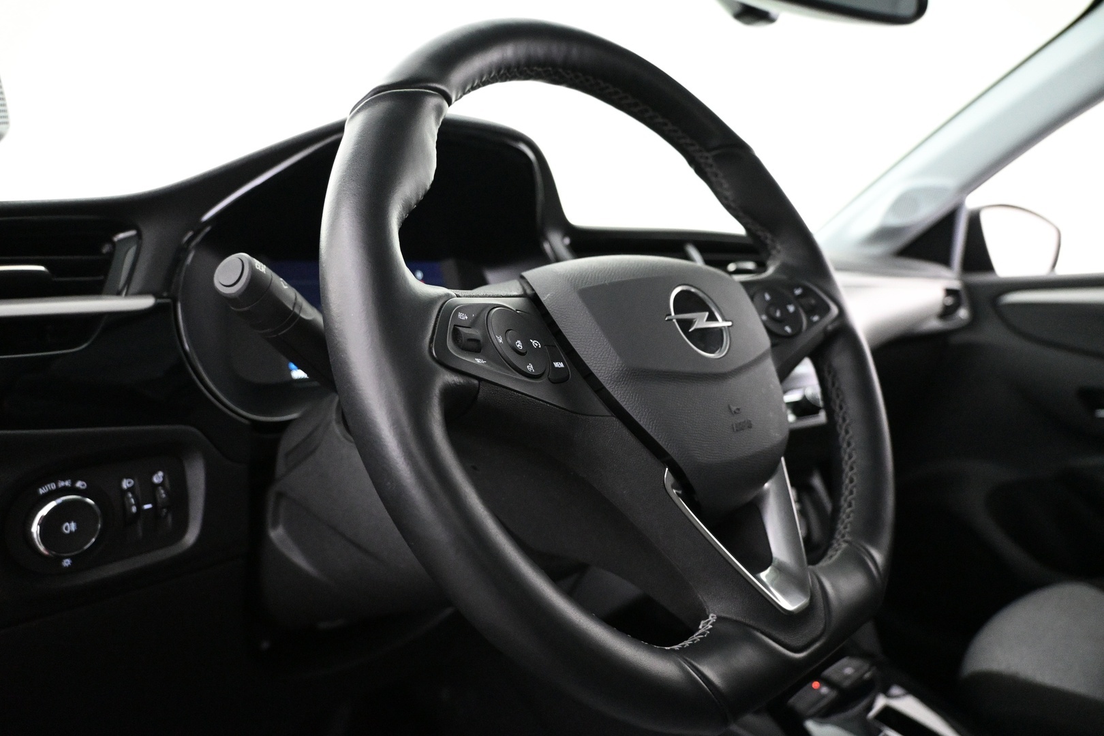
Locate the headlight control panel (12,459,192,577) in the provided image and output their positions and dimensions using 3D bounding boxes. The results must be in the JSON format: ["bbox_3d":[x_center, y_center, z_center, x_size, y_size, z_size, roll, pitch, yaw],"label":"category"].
[{"bbox_3d":[-0.234,0.079,0.406,0.026,0.058,0.090,4,10,36],"label":"headlight control panel"}]

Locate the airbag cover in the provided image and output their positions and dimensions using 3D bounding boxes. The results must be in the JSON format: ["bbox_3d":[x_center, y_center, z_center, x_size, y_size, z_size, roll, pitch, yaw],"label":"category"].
[{"bbox_3d":[0.070,0.001,0.384,0.174,0.140,0.042,-9,-14,-44],"label":"airbag cover"}]

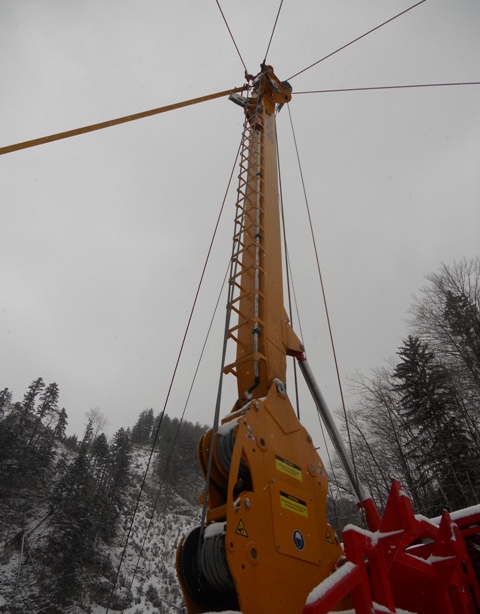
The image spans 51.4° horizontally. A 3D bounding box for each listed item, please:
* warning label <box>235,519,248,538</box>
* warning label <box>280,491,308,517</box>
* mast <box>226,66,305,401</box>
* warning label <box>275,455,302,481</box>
[{"bbox_3d":[0.006,1.191,2.703,0.008,0.090,0.100,-31,-50,27],"label":"warning label"},{"bbox_3d":[0.346,1.269,3.192,0.008,0.100,0.295,-31,-50,27],"label":"warning label"},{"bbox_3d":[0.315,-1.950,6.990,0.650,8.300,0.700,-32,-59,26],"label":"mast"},{"bbox_3d":[0.329,1.082,3.350,0.008,0.100,0.295,-31,-50,27],"label":"warning label"}]

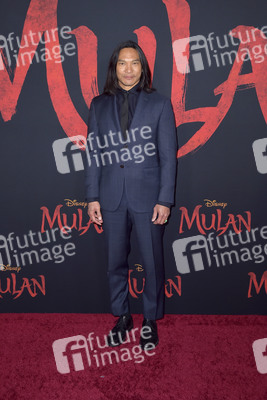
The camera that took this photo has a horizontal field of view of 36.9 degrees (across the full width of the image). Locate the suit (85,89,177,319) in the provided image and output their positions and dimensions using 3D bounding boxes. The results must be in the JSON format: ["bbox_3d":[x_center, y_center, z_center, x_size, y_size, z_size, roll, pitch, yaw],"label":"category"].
[{"bbox_3d":[-0.013,0.036,2.370,0.530,1.360,0.290,2,8,11],"label":"suit"}]

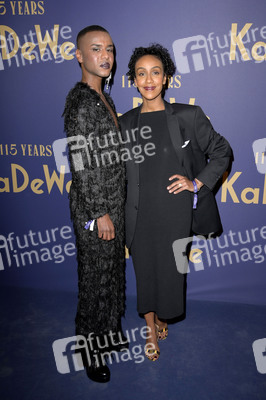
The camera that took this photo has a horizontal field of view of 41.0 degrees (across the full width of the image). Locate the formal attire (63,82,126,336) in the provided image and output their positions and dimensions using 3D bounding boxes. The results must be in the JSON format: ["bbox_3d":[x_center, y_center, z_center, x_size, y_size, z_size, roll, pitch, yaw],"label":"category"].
[{"bbox_3d":[-0.206,0.115,1.864,0.320,1.370,0.440,10,17,34],"label":"formal attire"}]

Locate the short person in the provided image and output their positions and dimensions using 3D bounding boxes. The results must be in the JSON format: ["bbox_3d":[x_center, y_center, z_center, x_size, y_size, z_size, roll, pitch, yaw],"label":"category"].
[{"bbox_3d":[0.189,0.054,1.961,0.610,1.670,0.400,4,14,12],"label":"short person"}]

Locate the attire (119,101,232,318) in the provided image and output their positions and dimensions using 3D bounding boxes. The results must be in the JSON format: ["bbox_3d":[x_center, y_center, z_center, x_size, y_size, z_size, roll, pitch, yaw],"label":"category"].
[{"bbox_3d":[0.194,0.074,1.966,0.600,1.190,0.350,4,14,12],"label":"attire"}]

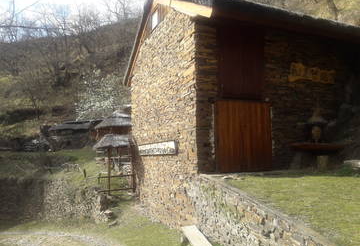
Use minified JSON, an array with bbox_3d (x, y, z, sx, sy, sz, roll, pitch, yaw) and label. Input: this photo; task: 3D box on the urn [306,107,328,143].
[{"bbox_3d":[3.896,0.042,8.250,0.550,0.980,0.480,1,-7,-21],"label":"urn"}]

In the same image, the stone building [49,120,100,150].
[{"bbox_3d":[-9.601,1.138,26.500,4.100,2.600,3.000,-2,-6,12],"label":"stone building"}]

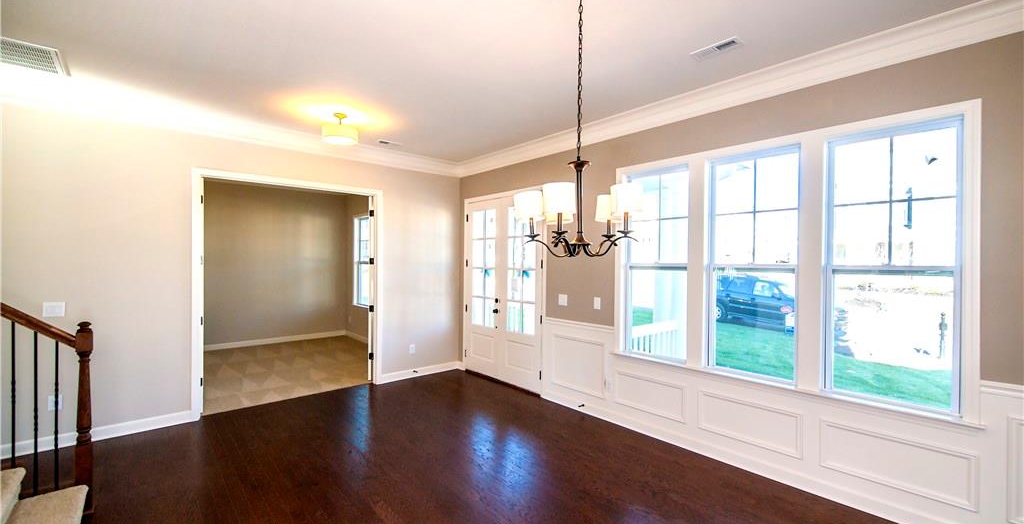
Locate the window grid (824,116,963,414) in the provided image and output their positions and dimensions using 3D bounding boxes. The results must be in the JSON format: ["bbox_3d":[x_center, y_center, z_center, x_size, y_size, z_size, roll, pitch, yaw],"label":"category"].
[{"bbox_3d":[2.426,0.029,2.670,0.090,1.750,0.645,0,0,-41],"label":"window grid"}]

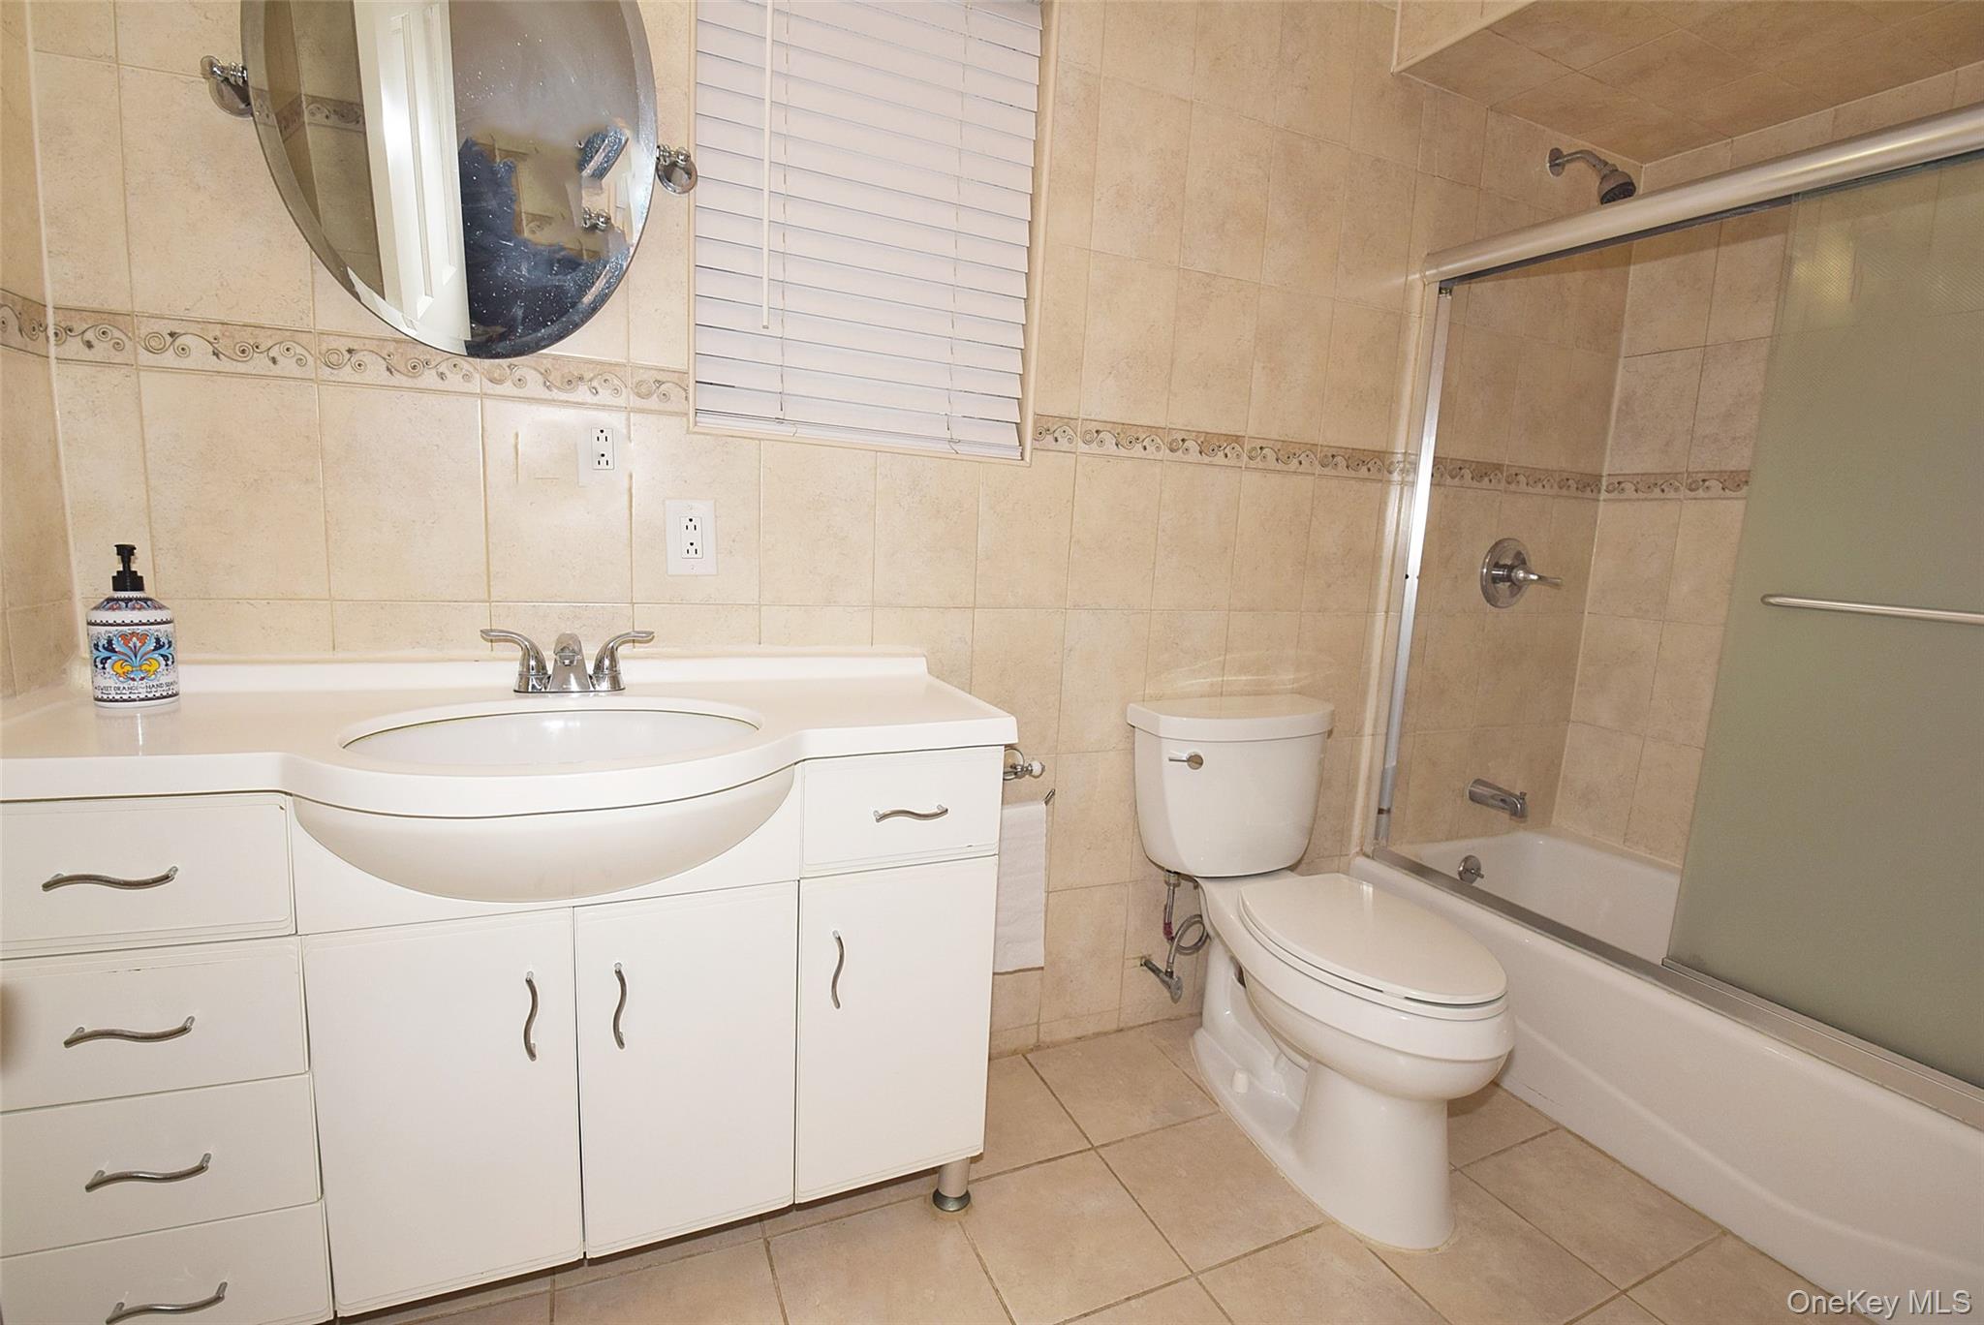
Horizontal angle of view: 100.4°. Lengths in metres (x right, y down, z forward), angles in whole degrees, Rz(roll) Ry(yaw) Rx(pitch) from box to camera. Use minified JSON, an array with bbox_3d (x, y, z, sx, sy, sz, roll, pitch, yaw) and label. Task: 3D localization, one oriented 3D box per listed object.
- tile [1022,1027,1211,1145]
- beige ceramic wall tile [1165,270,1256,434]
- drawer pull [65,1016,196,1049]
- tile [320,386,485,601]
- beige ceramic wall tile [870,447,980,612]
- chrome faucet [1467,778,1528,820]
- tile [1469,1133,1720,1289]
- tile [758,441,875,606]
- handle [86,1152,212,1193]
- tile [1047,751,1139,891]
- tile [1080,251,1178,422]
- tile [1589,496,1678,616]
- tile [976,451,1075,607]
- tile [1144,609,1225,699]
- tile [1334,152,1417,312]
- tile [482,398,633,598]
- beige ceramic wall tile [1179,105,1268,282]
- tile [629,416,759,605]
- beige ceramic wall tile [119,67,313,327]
[{"bbox_3d":[0.264,0.883,1.732,0.300,0.010,0.300,-1,9,-22],"label":"tile"},{"bbox_3d":[0.468,-0.650,1.747,0.200,0.305,0.010,-1,9,-21],"label":"beige ceramic wall tile"},{"bbox_3d":[-0.909,0.391,0.874,0.103,0.023,0.026,-1,9,-22],"label":"drawer pull"},{"bbox_3d":[-0.872,-0.248,1.238,0.202,0.307,0.010,-1,10,-22],"label":"tile"},{"bbox_3d":[-0.123,-0.242,1.549,0.200,0.276,0.010,-1,9,-22],"label":"beige ceramic wall tile"},{"bbox_3d":[1.337,0.362,2.191,0.058,0.072,0.135,-1,10,-22],"label":"chrome faucet"},{"bbox_3d":[1.062,0.964,1.478,0.299,0.010,0.286,-1,10,-25],"label":"tile"},{"bbox_3d":[-0.316,-0.246,1.508,0.203,0.285,0.010,-1,9,-21],"label":"tile"},{"bbox_3d":[-0.918,0.558,0.905,0.102,0.016,0.026,-1,10,-22],"label":"handle"},{"bbox_3d":[0.223,0.345,1.804,0.202,0.307,0.010,-1,9,-22],"label":"tile"},{"bbox_3d":[0.271,-0.631,1.640,0.200,0.303,0.010,-1,9,-22],"label":"tile"},{"bbox_3d":[1.695,-0.272,2.186,0.010,0.303,0.194,-1,9,-21],"label":"tile"},{"bbox_3d":[0.064,-0.259,1.621,0.200,0.303,0.010,-1,9,-22],"label":"tile"},{"bbox_3d":[0.425,0.039,1.817,0.200,0.303,0.010,-1,9,-22],"label":"tile"},{"bbox_3d":[0.846,-0.940,1.816,0.200,0.303,0.010,-1,9,-22],"label":"tile"},{"bbox_3d":[-0.688,-0.250,1.322,0.200,0.303,0.010,-1,9,-22],"label":"tile"},{"bbox_3d":[0.479,-0.948,1.688,0.202,0.307,0.010,-1,9,-22],"label":"beige ceramic wall tile"},{"bbox_3d":[-0.501,-0.256,1.407,0.202,0.307,0.010,-1,9,-22],"label":"tile"},{"bbox_3d":[-1.042,-0.615,1.117,0.200,0.303,0.010,-1,9,-22],"label":"beige ceramic wall tile"}]

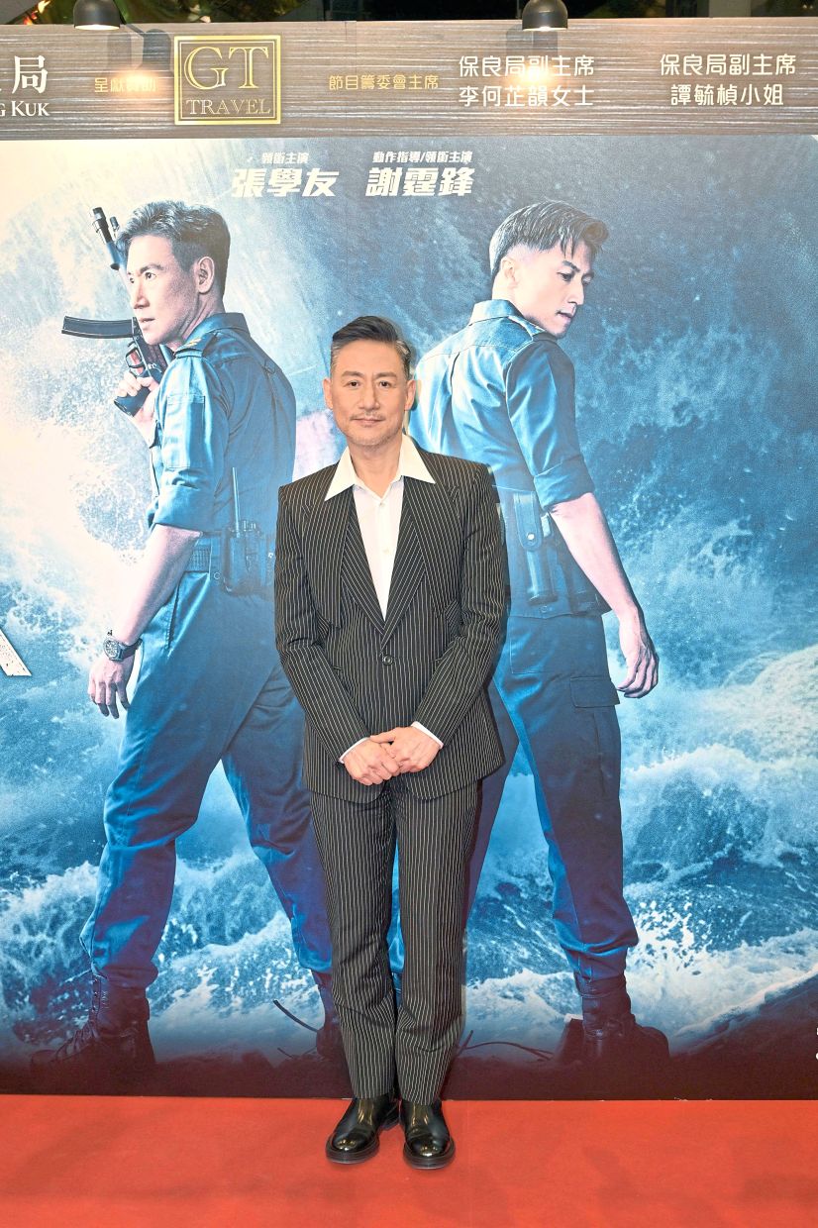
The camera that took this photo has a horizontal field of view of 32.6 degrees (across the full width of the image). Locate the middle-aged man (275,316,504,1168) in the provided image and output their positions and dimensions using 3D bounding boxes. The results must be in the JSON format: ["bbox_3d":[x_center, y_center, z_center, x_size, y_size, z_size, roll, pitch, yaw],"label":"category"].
[{"bbox_3d":[-0.040,0.252,2.975,0.485,1.760,0.320,0,3,1],"label":"middle-aged man"}]

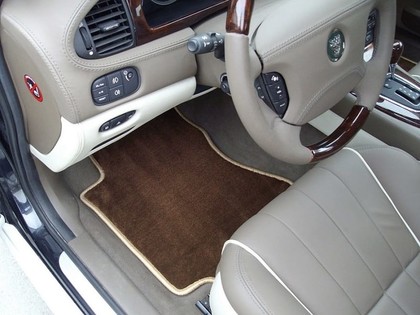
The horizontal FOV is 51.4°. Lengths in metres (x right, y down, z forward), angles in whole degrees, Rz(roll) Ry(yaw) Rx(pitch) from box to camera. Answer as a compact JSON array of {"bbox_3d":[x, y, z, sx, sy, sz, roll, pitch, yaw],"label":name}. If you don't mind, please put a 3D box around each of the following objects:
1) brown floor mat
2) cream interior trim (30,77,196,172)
[{"bbox_3d":[-0.103,0.038,1.255,0.485,0.035,0.640,-32,56,-32],"label":"brown floor mat"},{"bbox_3d":[-0.168,-0.088,0.787,0.270,0.150,0.160,-29,55,-30],"label":"cream interior trim"}]

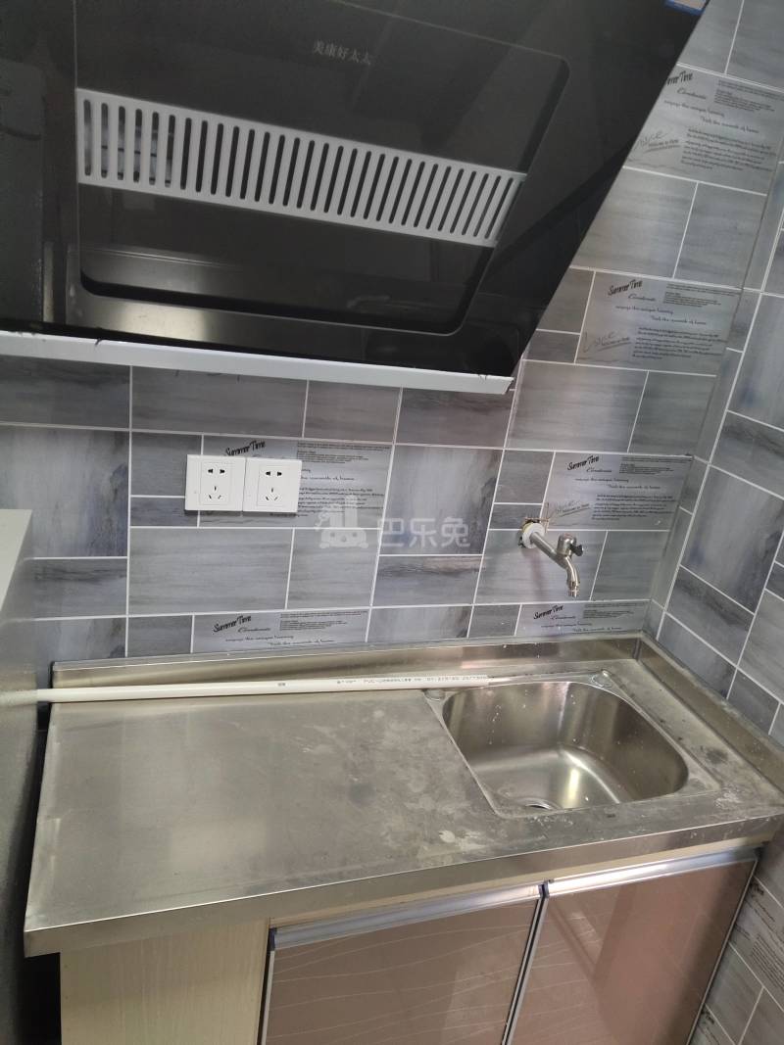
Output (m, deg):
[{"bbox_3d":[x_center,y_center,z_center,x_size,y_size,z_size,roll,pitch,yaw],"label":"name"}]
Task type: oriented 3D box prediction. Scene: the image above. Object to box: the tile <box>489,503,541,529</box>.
[{"bbox_3d":[0.219,-0.011,1.347,0.100,0.050,0.010,1,22,-20],"label":"tile"}]

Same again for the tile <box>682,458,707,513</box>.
[{"bbox_3d":[0.567,-0.067,1.409,0.010,0.097,0.043,1,22,-19],"label":"tile"}]

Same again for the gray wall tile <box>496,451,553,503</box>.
[{"bbox_3d":[0.229,-0.081,1.319,0.099,0.100,0.010,1,22,-20],"label":"gray wall tile"}]

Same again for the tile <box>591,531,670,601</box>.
[{"bbox_3d":[0.462,0.083,1.475,0.143,0.150,0.010,1,22,-20],"label":"tile"}]

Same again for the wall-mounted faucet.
[{"bbox_3d":[0.278,0.052,1.292,0.048,0.090,0.165,1,22,-19],"label":"wall-mounted faucet"}]

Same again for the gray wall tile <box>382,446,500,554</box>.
[{"bbox_3d":[0.083,-0.037,1.285,0.196,0.196,0.010,1,22,-20],"label":"gray wall tile"}]

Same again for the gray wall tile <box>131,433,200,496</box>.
[{"bbox_3d":[-0.335,-0.086,1.118,0.101,0.100,0.010,1,22,-20],"label":"gray wall tile"}]

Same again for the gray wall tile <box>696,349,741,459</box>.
[{"bbox_3d":[0.588,-0.207,1.358,0.010,0.203,0.048,1,22,-20],"label":"gray wall tile"}]

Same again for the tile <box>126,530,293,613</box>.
[{"bbox_3d":[-0.287,0.076,1.206,0.250,0.148,0.010,1,22,-19],"label":"tile"}]

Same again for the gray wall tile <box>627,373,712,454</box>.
[{"bbox_3d":[0.503,-0.195,1.369,0.143,0.151,0.010,1,22,-20],"label":"gray wall tile"}]

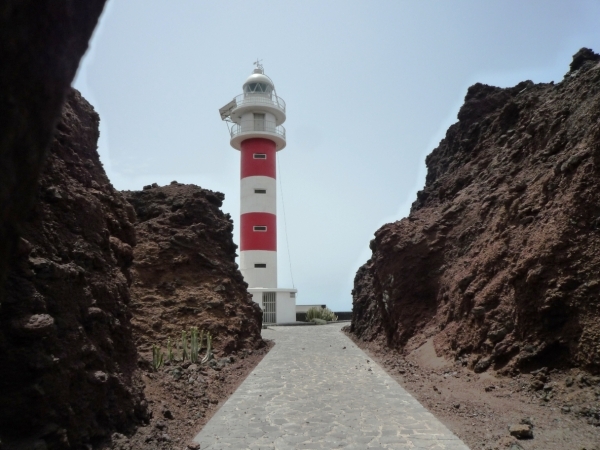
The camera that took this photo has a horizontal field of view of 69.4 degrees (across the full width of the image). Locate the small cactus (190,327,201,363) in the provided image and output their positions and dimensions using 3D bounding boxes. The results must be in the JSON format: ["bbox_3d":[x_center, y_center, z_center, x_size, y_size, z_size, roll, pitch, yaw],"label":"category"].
[{"bbox_3d":[-2.433,2.792,10.090,0.241,0.813,0.192,0,-9,0],"label":"small cactus"}]

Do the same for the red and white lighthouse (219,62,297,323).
[{"bbox_3d":[-3.387,-3.168,33.764,5.700,20.964,5.000,1,-9,-8],"label":"red and white lighthouse"}]

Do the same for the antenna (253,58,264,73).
[{"bbox_3d":[-3.398,-13.063,35.484,0.920,1.233,0.600,0,-9,0],"label":"antenna"}]

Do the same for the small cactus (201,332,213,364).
[{"bbox_3d":[-2.154,2.831,9.982,0.285,0.737,0.199,0,-9,0],"label":"small cactus"}]

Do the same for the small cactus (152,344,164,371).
[{"bbox_3d":[-3.123,2.923,9.563,0.281,0.554,0.225,0,-9,0],"label":"small cactus"}]

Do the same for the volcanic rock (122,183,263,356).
[{"bbox_3d":[-3.343,1.098,13.194,4.300,5.100,4.600,2,-9,-14],"label":"volcanic rock"}]

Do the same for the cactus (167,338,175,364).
[{"bbox_3d":[-2.980,2.909,9.970,0.194,0.579,0.174,0,-9,0],"label":"cactus"}]

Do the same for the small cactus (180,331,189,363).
[{"bbox_3d":[-2.688,2.826,10.085,0.194,0.722,0.174,0,-9,0],"label":"small cactus"}]

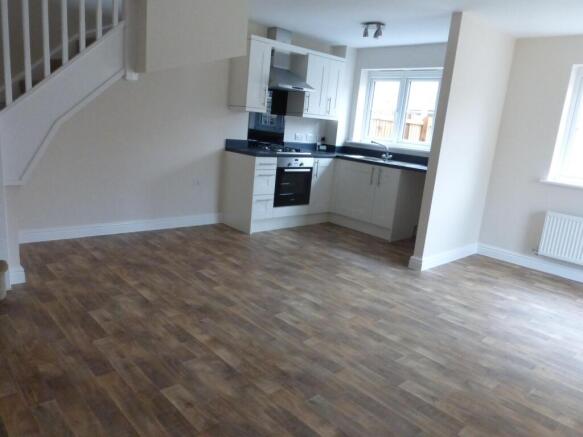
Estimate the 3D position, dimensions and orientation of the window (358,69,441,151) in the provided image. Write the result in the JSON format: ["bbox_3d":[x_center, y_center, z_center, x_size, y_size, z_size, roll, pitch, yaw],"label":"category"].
[{"bbox_3d":[1.483,-1.470,5.622,0.080,1.000,1.250,-6,17,-43],"label":"window"}]

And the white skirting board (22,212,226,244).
[{"bbox_3d":[-1.662,0.085,4.462,2.230,0.130,0.020,-6,17,-43],"label":"white skirting board"}]

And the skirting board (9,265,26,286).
[{"bbox_3d":[-1.908,0.388,2.933,0.100,0.135,0.020,-6,17,-43],"label":"skirting board"}]

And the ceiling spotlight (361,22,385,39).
[{"bbox_3d":[0.843,-1.950,4.362,0.250,0.140,0.240,7,12,8],"label":"ceiling spotlight"}]

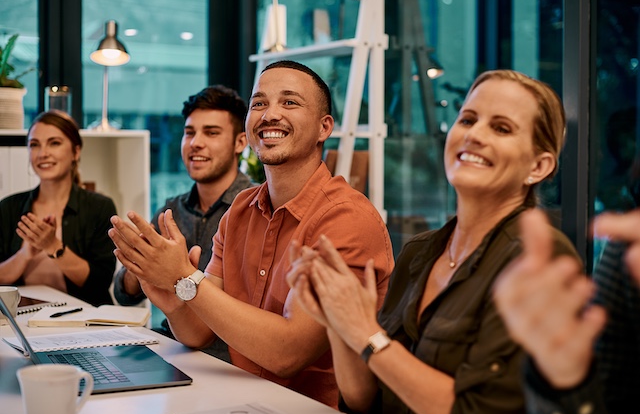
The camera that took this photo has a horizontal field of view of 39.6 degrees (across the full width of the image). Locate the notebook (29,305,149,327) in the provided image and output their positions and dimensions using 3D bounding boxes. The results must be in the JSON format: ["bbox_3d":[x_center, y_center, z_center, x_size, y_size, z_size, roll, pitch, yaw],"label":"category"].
[{"bbox_3d":[-0.552,0.265,2.165,0.262,0.020,0.210,0,2,-3],"label":"notebook"}]

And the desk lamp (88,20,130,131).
[{"bbox_3d":[-0.863,-0.536,3.650,0.162,0.435,0.200,0,2,-18],"label":"desk lamp"}]

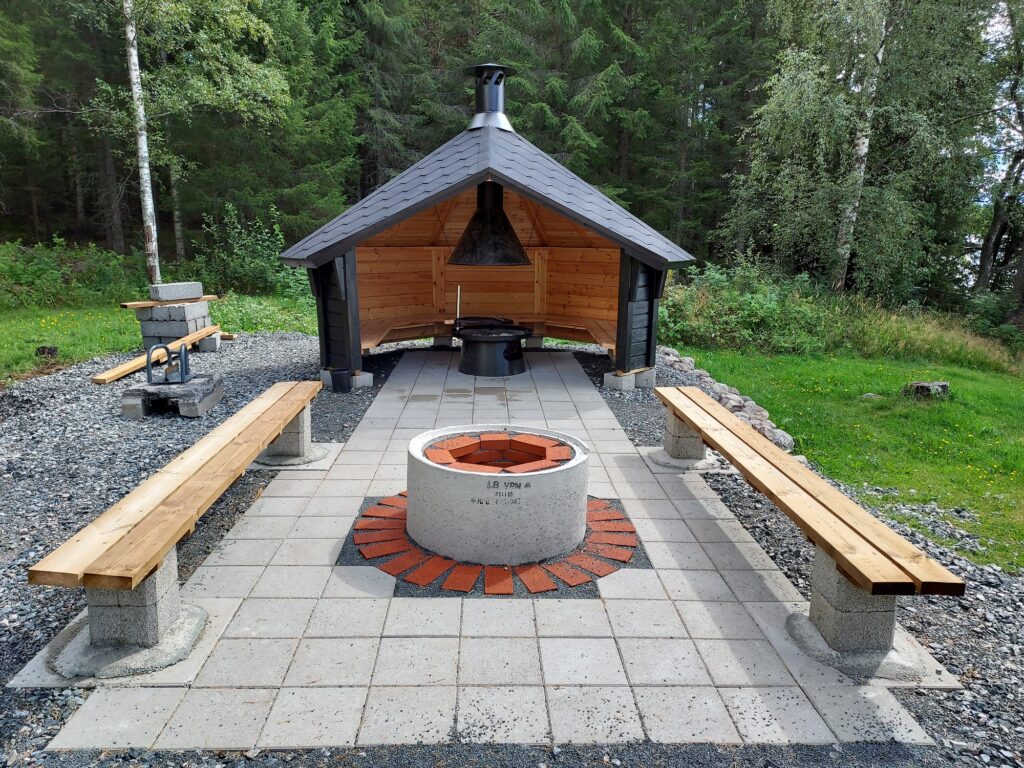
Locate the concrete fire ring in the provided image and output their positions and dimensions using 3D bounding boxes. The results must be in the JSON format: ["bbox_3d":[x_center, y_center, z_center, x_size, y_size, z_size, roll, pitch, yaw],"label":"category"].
[{"bbox_3d":[-0.072,0.544,3.763,0.945,0.440,0.945,0,11,-2],"label":"concrete fire ring"}]

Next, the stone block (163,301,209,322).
[{"bbox_3d":[-4.003,-0.905,8.847,0.195,0.190,0.590,1,11,2],"label":"stone block"}]

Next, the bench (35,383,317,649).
[{"bbox_3d":[-1.465,0.503,3.762,0.330,0.430,3.050,0,12,-4],"label":"bench"}]

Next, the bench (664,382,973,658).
[{"bbox_3d":[1.283,0.549,3.886,0.325,0.430,3.080,0,11,-2],"label":"bench"}]

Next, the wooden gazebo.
[{"bbox_3d":[-0.254,-1.864,8.312,4.180,3.320,3.400,0,11,-2],"label":"wooden gazebo"}]

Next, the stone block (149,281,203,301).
[{"bbox_3d":[-4.182,-1.148,8.868,0.190,0.190,0.590,7,13,29],"label":"stone block"}]

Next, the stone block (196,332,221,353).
[{"bbox_3d":[-3.846,-0.545,9.049,0.200,0.190,0.590,-3,12,-17],"label":"stone block"}]

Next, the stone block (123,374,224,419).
[{"bbox_3d":[-2.856,0.118,6.006,0.600,0.200,0.700,-1,12,-7],"label":"stone block"}]

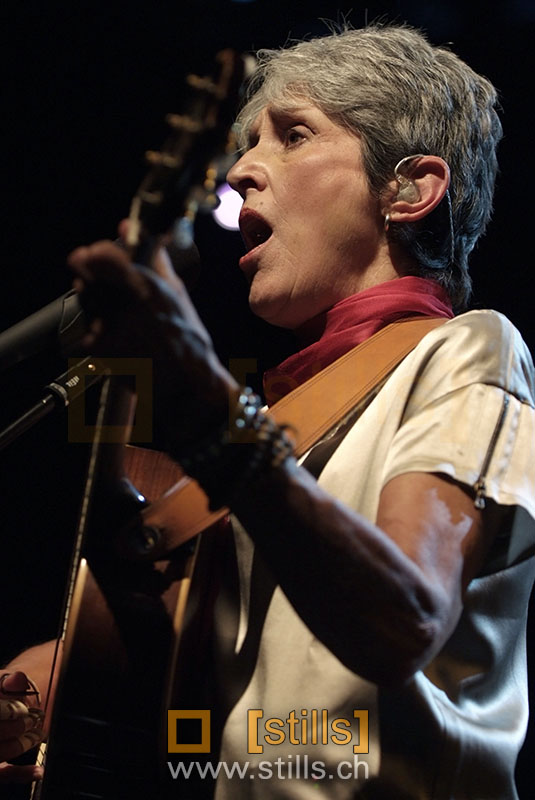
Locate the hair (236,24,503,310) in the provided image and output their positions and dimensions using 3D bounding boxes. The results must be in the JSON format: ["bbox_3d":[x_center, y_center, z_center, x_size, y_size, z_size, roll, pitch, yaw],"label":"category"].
[{"bbox_3d":[0.091,-0.199,2.920,0.217,0.228,0.178,23,-17,-29],"label":"hair"}]

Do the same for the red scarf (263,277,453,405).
[{"bbox_3d":[0.067,-0.044,2.680,0.165,0.120,0.150,7,-14,-29],"label":"red scarf"}]

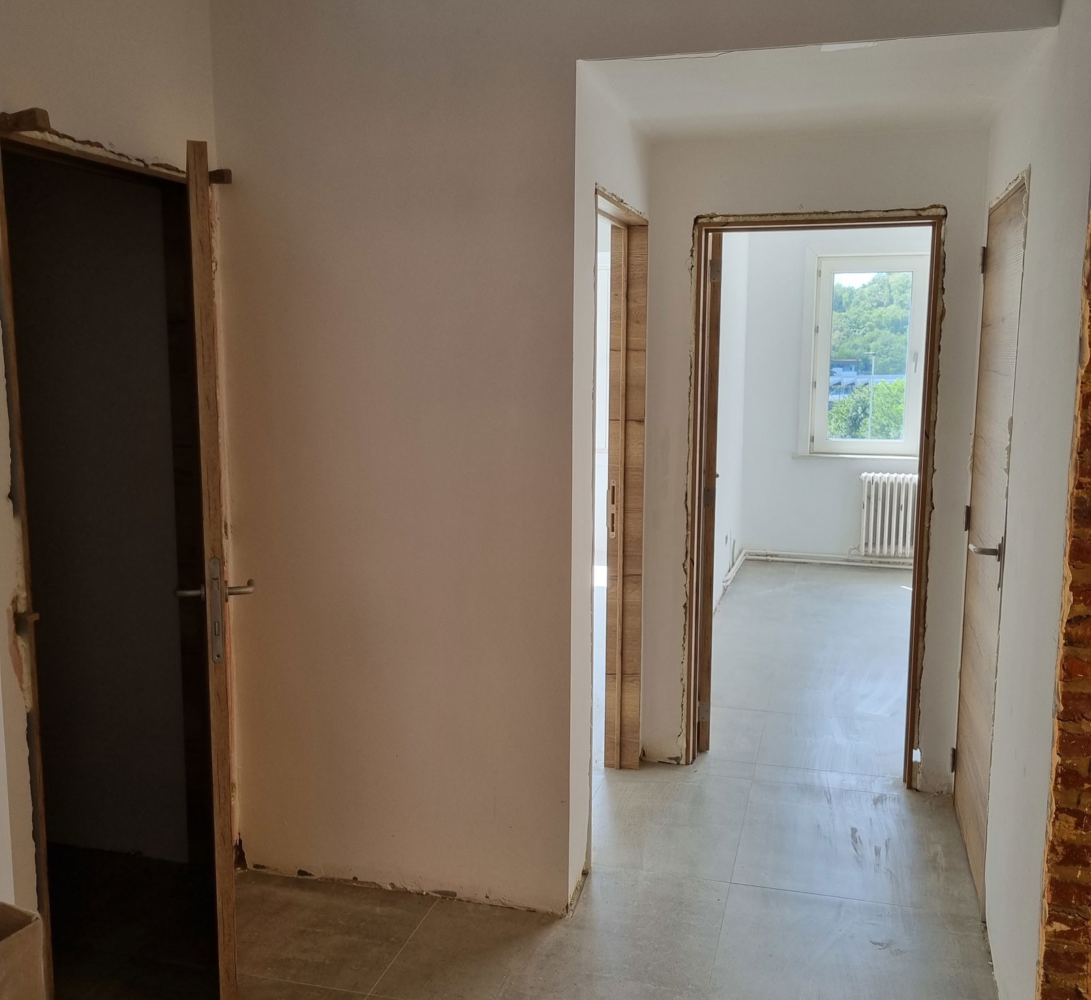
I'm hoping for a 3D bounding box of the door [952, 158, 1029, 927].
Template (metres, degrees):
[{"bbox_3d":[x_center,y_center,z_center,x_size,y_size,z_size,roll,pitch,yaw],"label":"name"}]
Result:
[{"bbox_3d":[1.361,0.120,3.314,0.045,2.030,0.840,2,8,15],"label":"door"}]

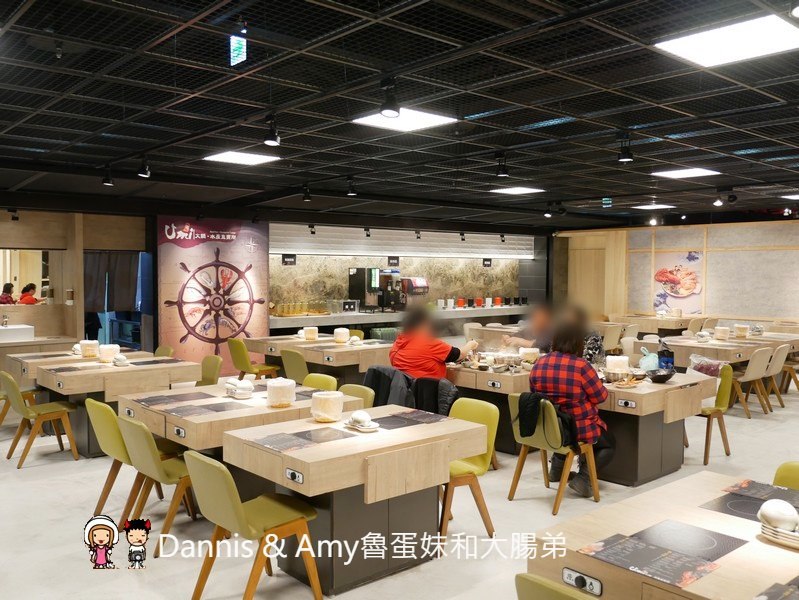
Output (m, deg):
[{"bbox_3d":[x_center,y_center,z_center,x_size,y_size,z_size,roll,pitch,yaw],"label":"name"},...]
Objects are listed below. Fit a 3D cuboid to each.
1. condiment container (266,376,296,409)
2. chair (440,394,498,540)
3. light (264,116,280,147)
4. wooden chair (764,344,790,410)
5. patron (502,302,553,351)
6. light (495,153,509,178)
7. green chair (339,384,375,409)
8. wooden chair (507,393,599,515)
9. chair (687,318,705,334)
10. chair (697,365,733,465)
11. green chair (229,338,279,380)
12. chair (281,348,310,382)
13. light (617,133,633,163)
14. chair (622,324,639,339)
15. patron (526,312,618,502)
[{"bbox_3d":[-0.765,0.605,4.801,0.180,0.166,0.180,0,2,0],"label":"condiment container"},{"bbox_3d":[0.270,1.061,4.534,0.510,0.780,0.460,-2,3,-41],"label":"chair"},{"bbox_3d":[-0.899,-1.188,5.213,0.125,0.225,0.125,-2,3,-42],"label":"light"},{"bbox_3d":[4.371,0.911,8.951,0.460,0.780,0.510,-2,3,-41],"label":"wooden chair"},{"bbox_3d":[1.467,0.696,7.774,0.750,1.270,0.540,-2,3,-41],"label":"patron"},{"bbox_3d":[0.913,-1.209,6.570,0.120,0.230,0.110,0,2,0],"label":"light"},{"bbox_3d":[-0.501,1.026,5.235,0.540,0.790,0.450,-2,3,-42],"label":"green chair"},{"bbox_3d":[1.085,1.046,5.240,0.530,0.770,0.450,-2,3,-42],"label":"wooden chair"},{"bbox_3d":[5.287,0.738,13.636,0.460,0.780,0.510,-2,3,-41],"label":"chair"},{"bbox_3d":[2.628,0.985,6.541,0.540,0.790,0.450,-2,3,-42],"label":"chair"},{"bbox_3d":[-1.756,0.869,8.917,0.540,0.790,0.450,-2,3,-42],"label":"green chair"},{"bbox_3d":[-0.972,0.939,8.122,0.530,0.770,0.460,-2,3,-42],"label":"chair"},{"bbox_3d":[1.791,-1.211,5.882,0.120,0.235,0.120,-2,3,-42],"label":"light"},{"bbox_3d":[3.553,0.766,11.940,0.450,0.790,0.540,-2,3,-42],"label":"chair"},{"bbox_3d":[1.272,0.775,5.385,0.700,1.290,0.520,-2,3,-41],"label":"patron"}]

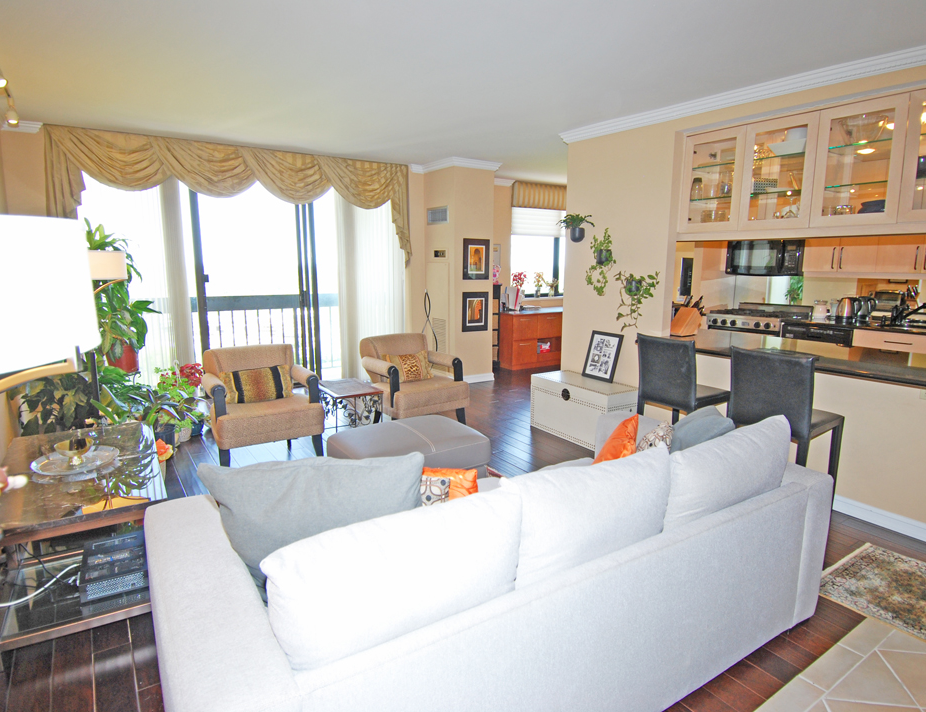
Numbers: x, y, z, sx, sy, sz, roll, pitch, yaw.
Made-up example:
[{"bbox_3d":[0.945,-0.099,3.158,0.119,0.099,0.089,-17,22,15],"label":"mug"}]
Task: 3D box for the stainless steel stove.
[{"bbox_3d":[3.156,-0.003,5.774,0.660,1.040,0.760,-7,13,-34],"label":"stainless steel stove"}]

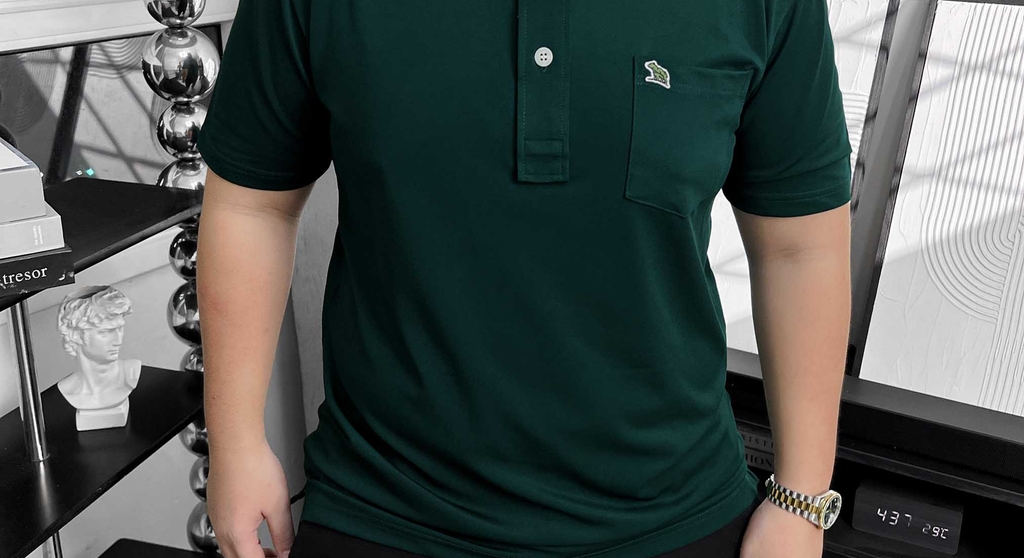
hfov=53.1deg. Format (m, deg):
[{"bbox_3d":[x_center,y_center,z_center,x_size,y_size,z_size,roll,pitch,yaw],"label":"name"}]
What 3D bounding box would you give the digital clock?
[{"bbox_3d":[0.702,0.419,1.819,0.176,0.081,0.045,10,19,26],"label":"digital clock"}]

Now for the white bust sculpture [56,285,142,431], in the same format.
[{"bbox_3d":[-0.547,0.104,1.360,0.105,0.180,0.090,-6,19,-24],"label":"white bust sculpture"}]

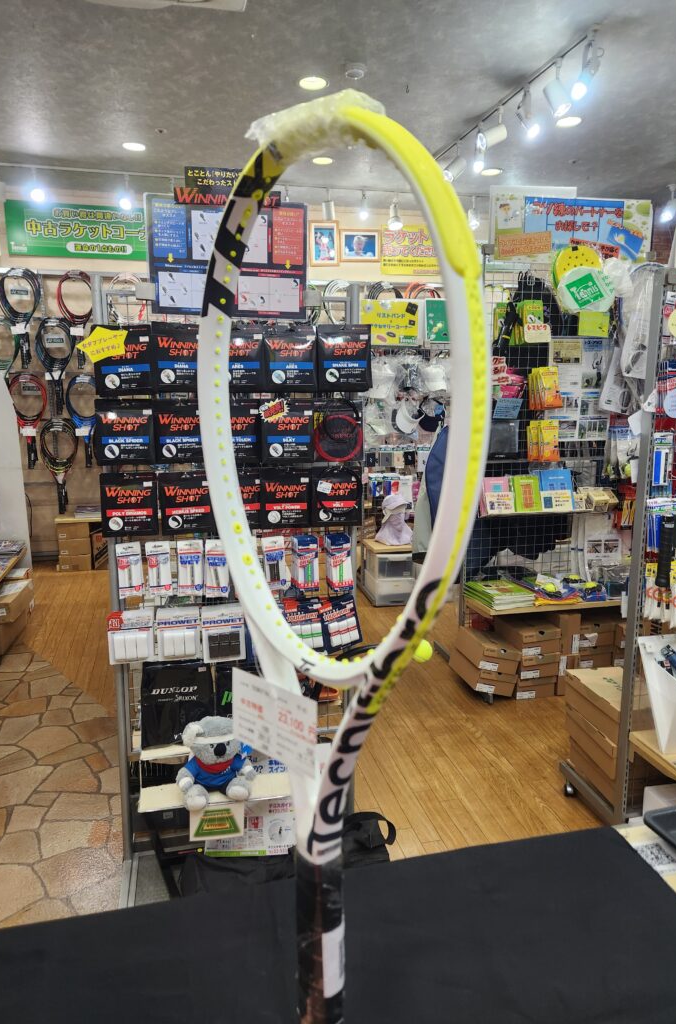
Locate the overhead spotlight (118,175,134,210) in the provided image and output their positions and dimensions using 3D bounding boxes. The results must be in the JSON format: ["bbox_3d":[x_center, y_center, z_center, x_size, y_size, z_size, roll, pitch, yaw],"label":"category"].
[{"bbox_3d":[-1.349,-2.036,4.342,0.095,0.213,0.110,-2,11,-13],"label":"overhead spotlight"}]

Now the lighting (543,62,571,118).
[{"bbox_3d":[1.001,-1.927,3.103,0.120,0.200,0.095,4,11,21],"label":"lighting"}]

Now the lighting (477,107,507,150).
[{"bbox_3d":[0.774,-1.928,3.420,0.150,0.190,0.085,-2,10,-12],"label":"lighting"}]

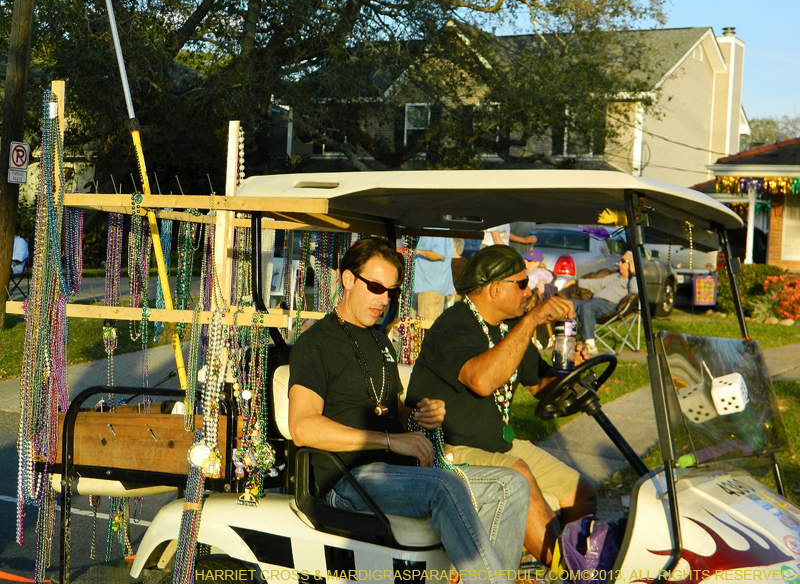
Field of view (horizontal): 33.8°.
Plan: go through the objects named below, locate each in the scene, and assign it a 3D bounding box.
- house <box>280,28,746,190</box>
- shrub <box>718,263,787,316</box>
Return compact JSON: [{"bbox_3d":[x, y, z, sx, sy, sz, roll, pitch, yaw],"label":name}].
[{"bbox_3d":[4.074,-4.772,45.677,13.200,8.600,11.400,4,2,30],"label":"house"},{"bbox_3d":[6.484,-0.046,24.300,1.300,0.970,1.100,4,2,30],"label":"shrub"}]

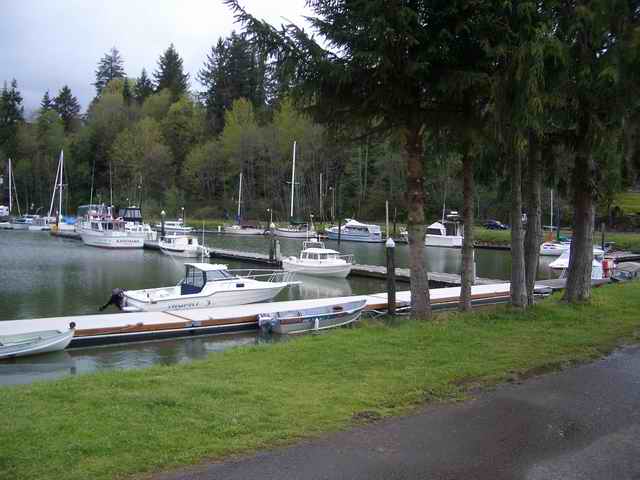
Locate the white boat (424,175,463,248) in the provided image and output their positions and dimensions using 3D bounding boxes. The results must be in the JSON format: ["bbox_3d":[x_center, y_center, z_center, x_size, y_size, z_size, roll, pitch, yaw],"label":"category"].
[{"bbox_3d":[14.000,-3.139,75.435,2.900,8.500,8.600,-2,3,-41],"label":"white boat"}]

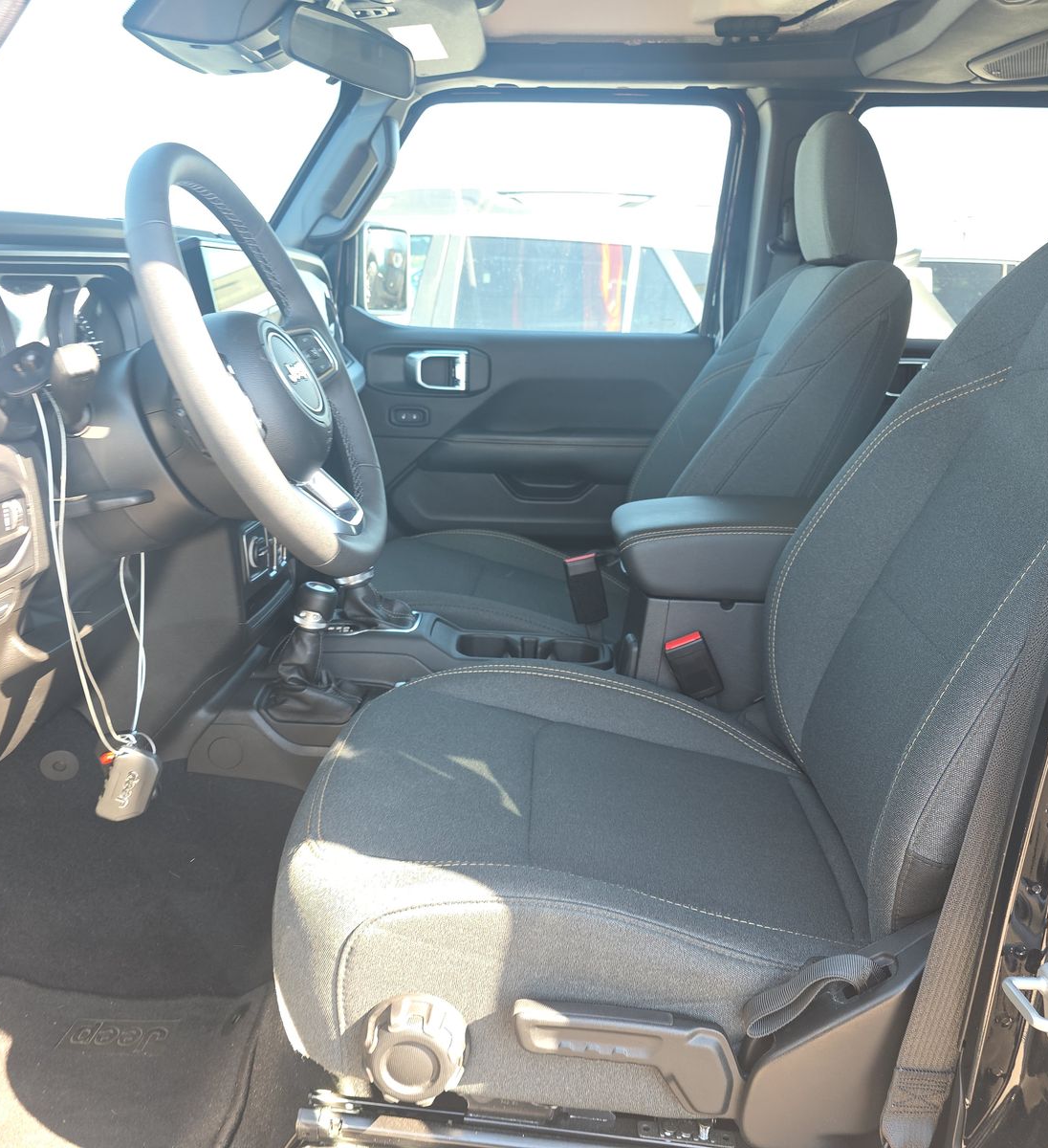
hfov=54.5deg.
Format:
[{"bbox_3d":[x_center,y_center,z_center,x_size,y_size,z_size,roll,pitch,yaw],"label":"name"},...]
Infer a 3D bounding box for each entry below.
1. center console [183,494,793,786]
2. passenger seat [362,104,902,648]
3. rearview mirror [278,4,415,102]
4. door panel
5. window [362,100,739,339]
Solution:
[{"bbox_3d":[0.033,0.071,1.296,0.870,0.340,0.270,2,14,2],"label":"center console"},{"bbox_3d":[0.148,-0.252,1.591,0.790,0.870,0.530,2,14,2],"label":"passenger seat"},{"bbox_3d":[-0.201,-0.591,1.156,0.036,0.064,0.240,19,19,19],"label":"rearview mirror"},{"bbox_3d":[-0.009,-0.257,1.928,0.730,0.470,0.090,2,14,2],"label":"door panel"},{"bbox_3d":[0.024,-0.646,1.860,0.670,0.385,0.030,2,19,2],"label":"window"}]

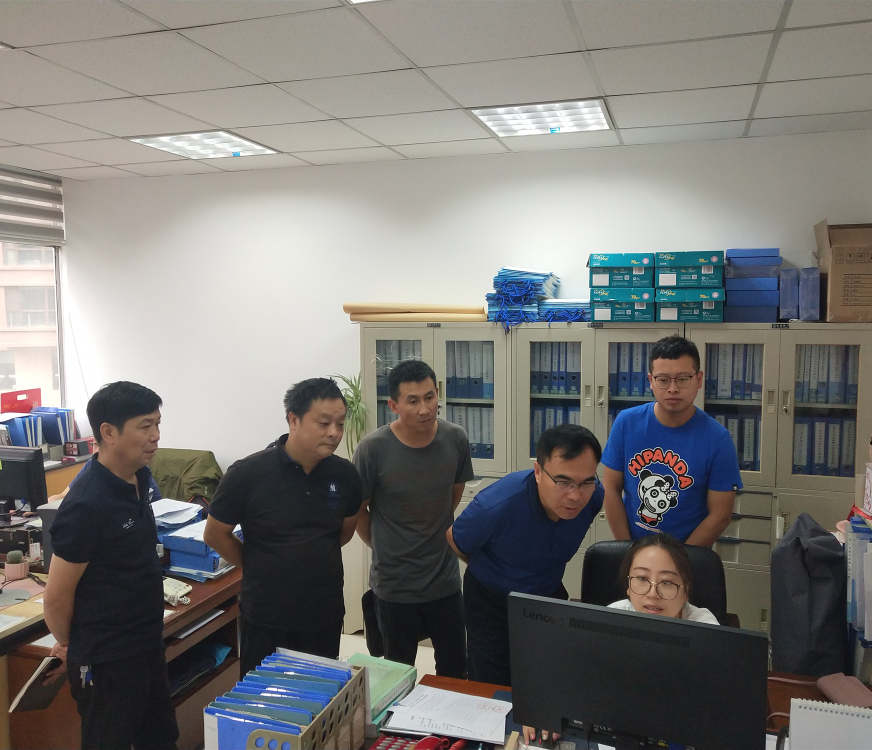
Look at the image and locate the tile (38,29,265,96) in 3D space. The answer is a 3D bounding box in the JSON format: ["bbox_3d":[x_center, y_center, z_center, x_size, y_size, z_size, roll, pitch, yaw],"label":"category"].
[{"bbox_3d":[-1.021,-1.131,3.157,0.600,0.020,0.618,1,3,18],"label":"tile"}]

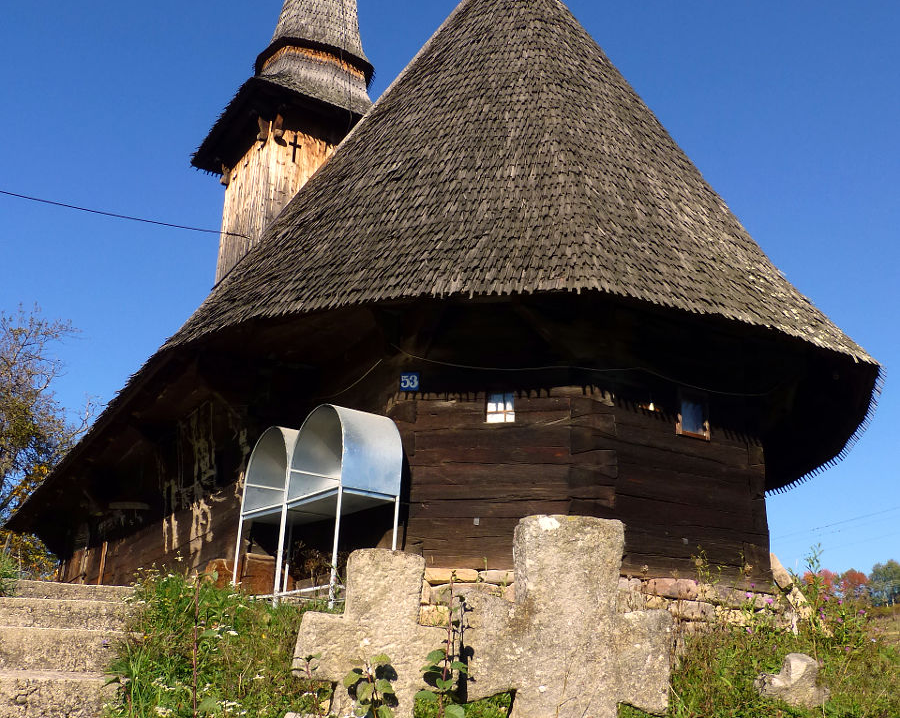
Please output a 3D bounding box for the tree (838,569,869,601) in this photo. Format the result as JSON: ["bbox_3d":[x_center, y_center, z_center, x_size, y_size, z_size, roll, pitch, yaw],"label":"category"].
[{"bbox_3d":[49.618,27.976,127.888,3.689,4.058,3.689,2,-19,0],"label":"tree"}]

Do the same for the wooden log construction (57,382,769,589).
[{"bbox_3d":[-1.407,3.029,15.938,4.920,2.100,15.000,12,-21,-26],"label":"wooden log construction"}]

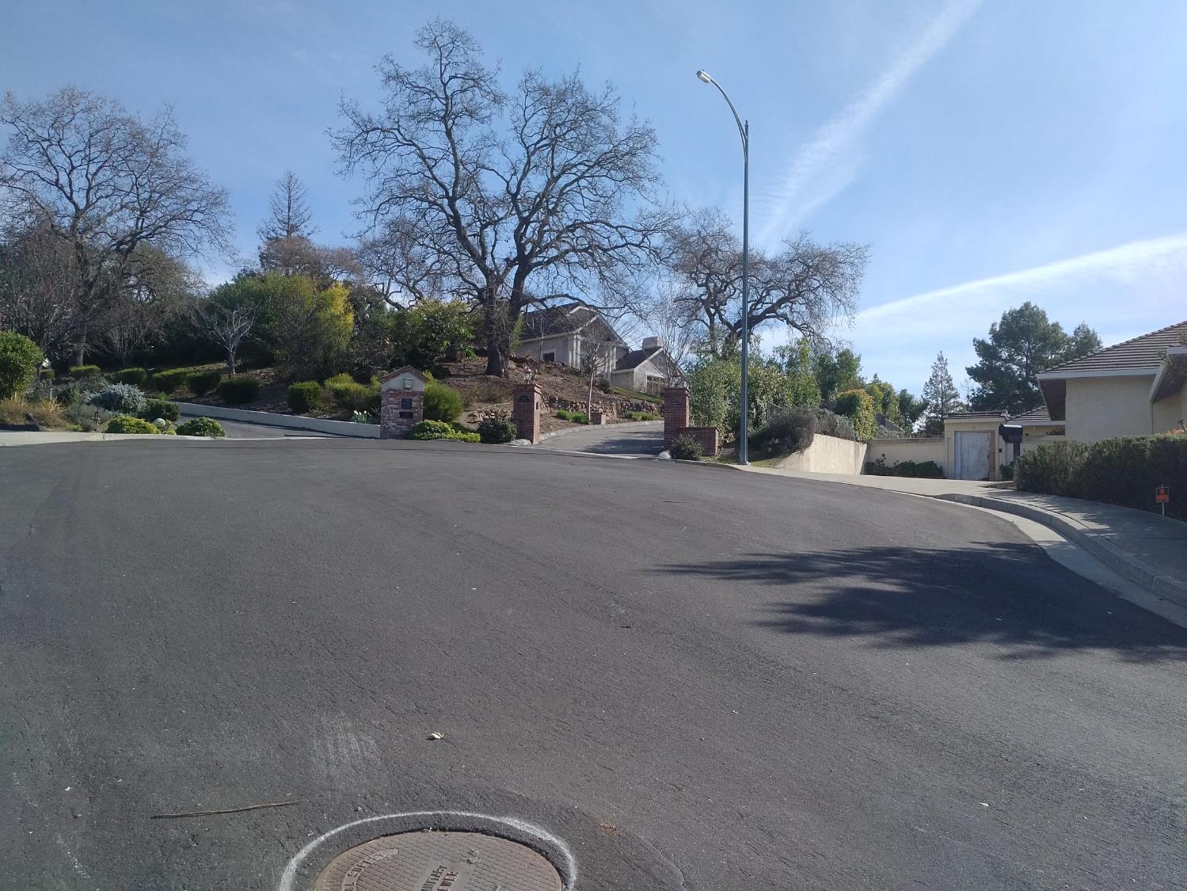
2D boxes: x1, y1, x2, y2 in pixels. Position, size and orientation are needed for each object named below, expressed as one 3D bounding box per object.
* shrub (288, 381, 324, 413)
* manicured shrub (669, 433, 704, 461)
[{"bbox_3d":[-8.568,-1.450,27.600,1.050,0.960,1.050,1,-2,-16],"label":"shrub"},{"bbox_3d":[2.336,0.035,23.100,0.850,0.680,0.800,1,-1,0],"label":"manicured shrub"}]

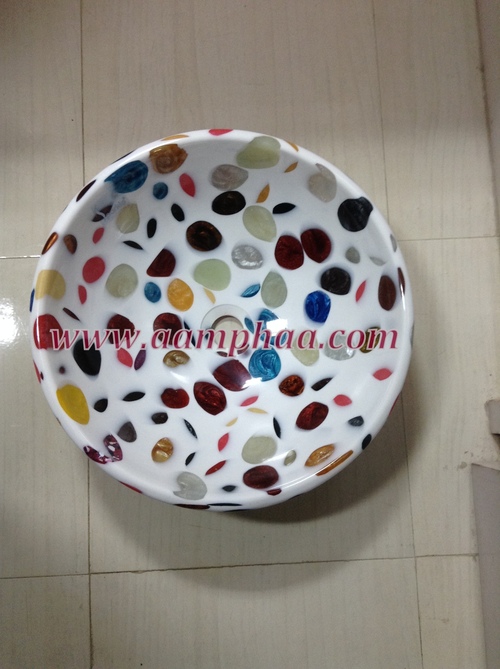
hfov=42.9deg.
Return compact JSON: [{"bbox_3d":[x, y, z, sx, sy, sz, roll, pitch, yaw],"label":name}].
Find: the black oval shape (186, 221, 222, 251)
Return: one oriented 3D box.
[{"bbox_3d":[-0.056,-0.118,0.770,0.041,0.011,0.037,-1,113,-7],"label":"black oval shape"}]

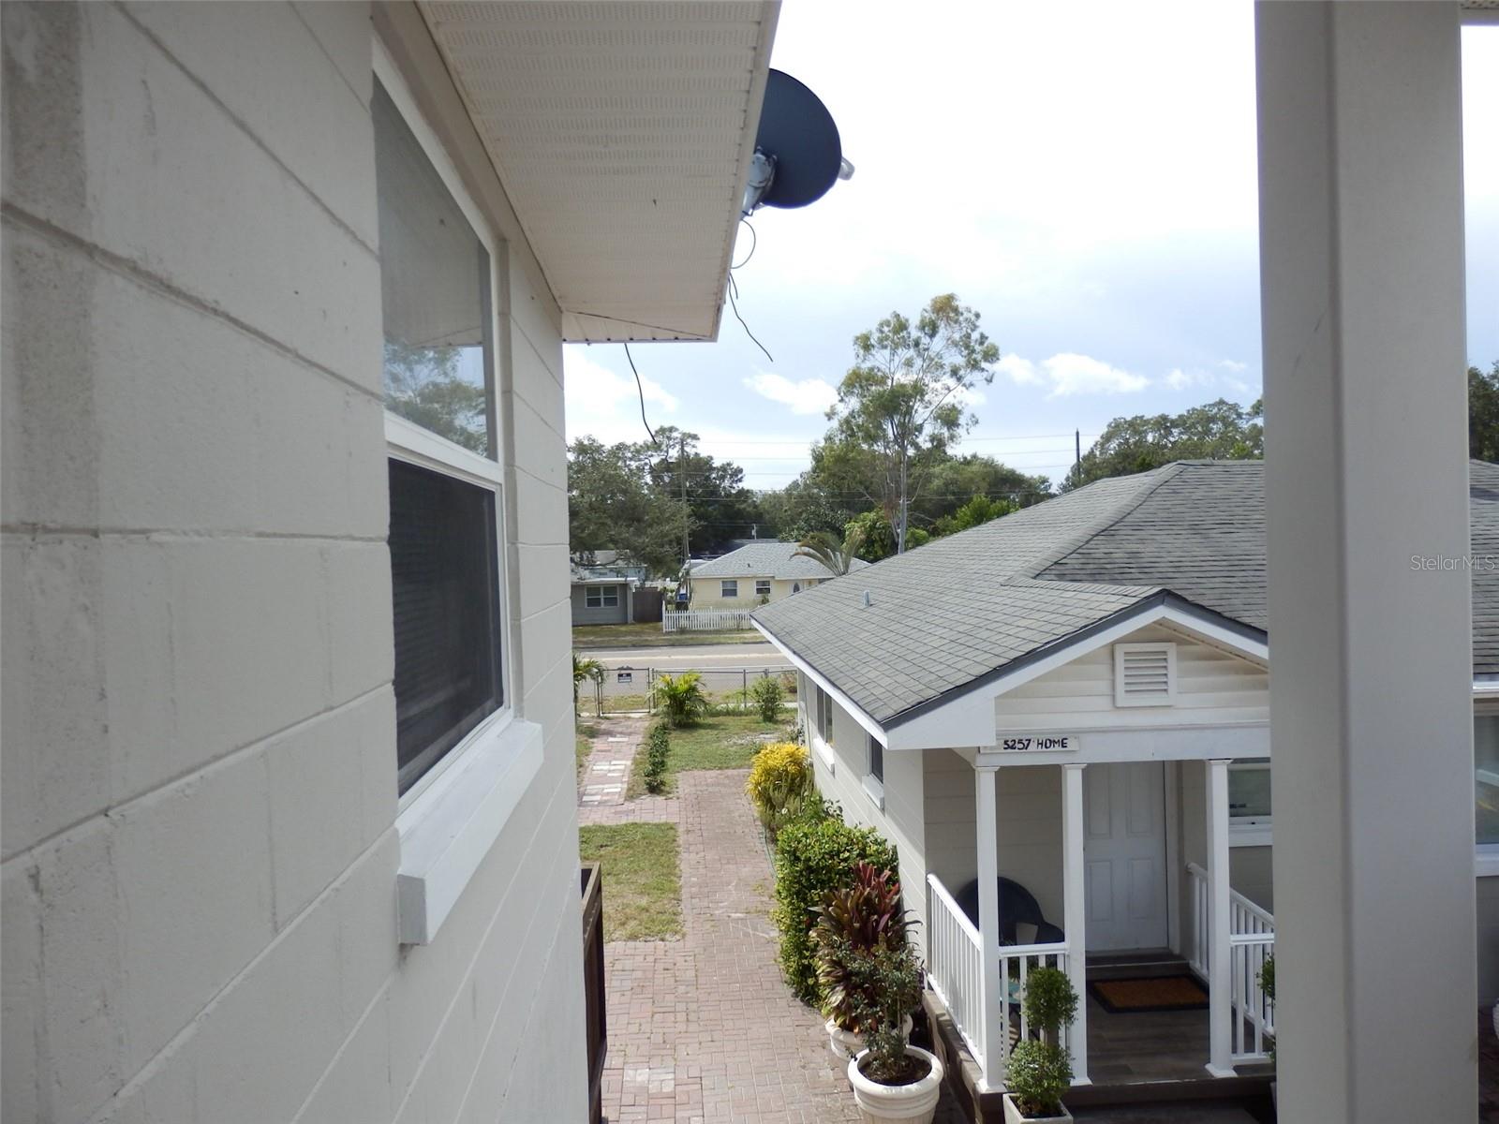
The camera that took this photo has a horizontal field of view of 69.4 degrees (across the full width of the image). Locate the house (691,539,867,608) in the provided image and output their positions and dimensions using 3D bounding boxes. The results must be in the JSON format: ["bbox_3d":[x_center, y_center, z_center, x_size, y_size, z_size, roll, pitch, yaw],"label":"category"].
[{"bbox_3d":[2.424,0.915,71.756,12.600,4.320,8.800,-2,1,-2],"label":"house"}]

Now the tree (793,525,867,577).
[{"bbox_3d":[4.292,0.638,57.034,4.000,5.160,3.700,-2,1,0],"label":"tree"}]

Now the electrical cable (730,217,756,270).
[{"bbox_3d":[-0.025,-1.057,3.600,0.120,0.180,0.150,-2,1,0],"label":"electrical cable"}]

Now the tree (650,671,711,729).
[{"bbox_3d":[-1.630,3.152,25.054,1.360,1.290,1.250,-2,1,0],"label":"tree"}]

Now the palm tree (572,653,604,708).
[{"bbox_3d":[-4.154,3.005,25.708,1.450,1.700,1.390,-2,1,0],"label":"palm tree"}]

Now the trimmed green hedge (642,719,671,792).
[{"bbox_3d":[-1.704,3.629,20.437,0.450,0.460,4.600,-2,1,-2],"label":"trimmed green hedge"}]

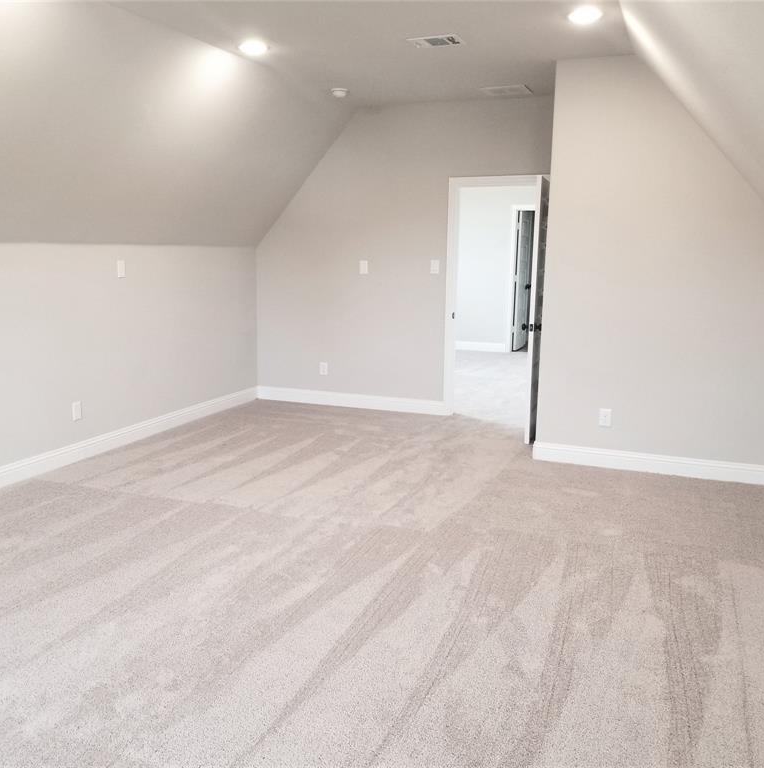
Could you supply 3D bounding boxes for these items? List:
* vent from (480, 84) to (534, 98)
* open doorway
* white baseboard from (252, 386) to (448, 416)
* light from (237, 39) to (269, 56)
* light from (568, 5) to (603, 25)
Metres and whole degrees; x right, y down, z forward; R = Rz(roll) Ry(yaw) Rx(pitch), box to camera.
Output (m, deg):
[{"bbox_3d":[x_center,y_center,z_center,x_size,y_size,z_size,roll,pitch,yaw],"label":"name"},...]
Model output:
[{"bbox_3d":[1.006,-2.333,6.162,0.350,0.030,0.345,5,11,21],"label":"vent"},{"bbox_3d":[1.025,-0.709,6.645,0.970,2.108,0.180,5,11,21],"label":"open doorway"},{"bbox_3d":[-0.341,0.153,7.346,1.944,0.131,0.018,5,11,21],"label":"white baseboard"},{"bbox_3d":[-0.815,-2.123,4.867,0.190,0.030,0.190,5,11,21],"label":"light"},{"bbox_3d":[1.084,-1.962,4.101,0.190,0.030,0.190,5,11,21],"label":"light"}]

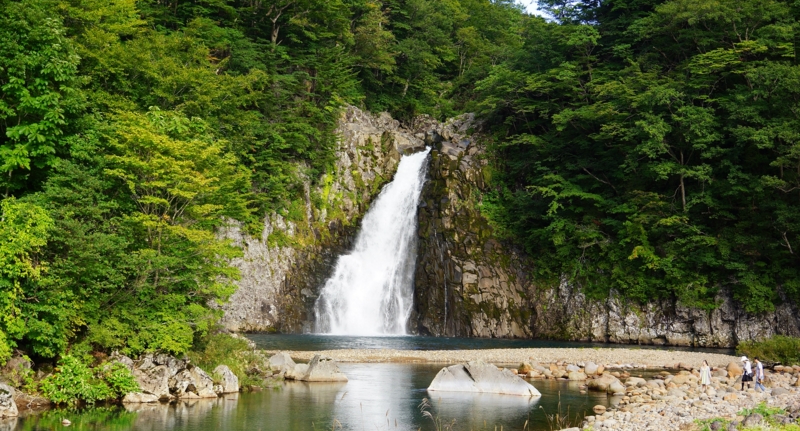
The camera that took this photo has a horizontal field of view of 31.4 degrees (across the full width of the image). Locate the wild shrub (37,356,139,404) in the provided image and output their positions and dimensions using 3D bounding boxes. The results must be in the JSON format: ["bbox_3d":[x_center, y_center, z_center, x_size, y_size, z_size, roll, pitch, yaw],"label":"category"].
[{"bbox_3d":[-14.306,7.578,65.300,4.500,2.250,2.600,0,-4,0],"label":"wild shrub"}]

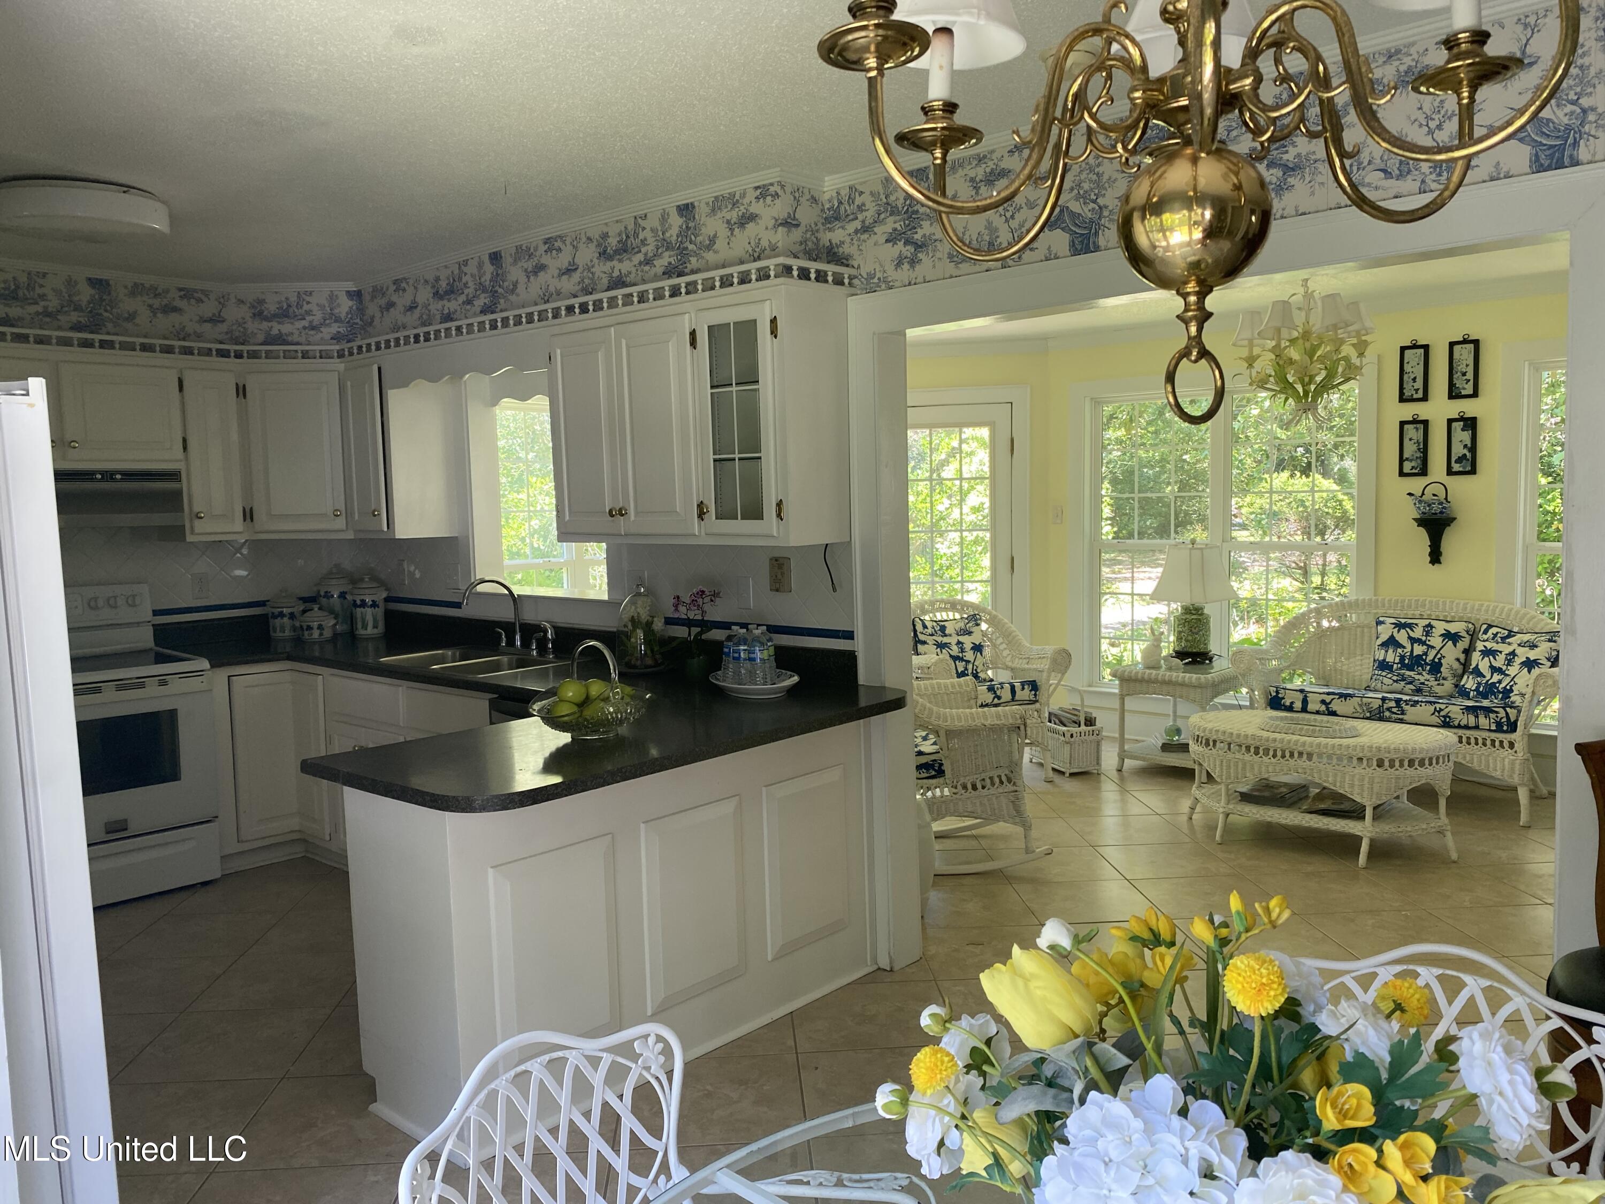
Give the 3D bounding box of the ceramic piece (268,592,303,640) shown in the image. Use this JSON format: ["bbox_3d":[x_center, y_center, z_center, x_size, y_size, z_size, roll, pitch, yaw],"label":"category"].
[{"bbox_3d":[-2.447,0.065,5.703,0.160,0.232,0.160,3,6,42],"label":"ceramic piece"}]

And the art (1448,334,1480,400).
[{"bbox_3d":[3.275,-1.161,5.969,0.140,0.330,0.025,3,6,42],"label":"art"}]

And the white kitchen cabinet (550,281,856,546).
[{"bbox_3d":[-0.384,-0.589,4.071,1.155,0.776,0.313,3,6,41],"label":"white kitchen cabinet"}]

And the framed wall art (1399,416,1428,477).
[{"bbox_3d":[3.118,-0.796,6.149,0.140,0.320,0.025,3,6,42],"label":"framed wall art"}]

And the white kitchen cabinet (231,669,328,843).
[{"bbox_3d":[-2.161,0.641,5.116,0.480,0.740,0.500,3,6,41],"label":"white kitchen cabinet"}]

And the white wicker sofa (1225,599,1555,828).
[{"bbox_3d":[2.930,0.470,5.890,1.460,0.950,0.720,3,6,42],"label":"white wicker sofa"}]

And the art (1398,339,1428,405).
[{"bbox_3d":[3.168,-1.191,6.252,0.142,0.317,0.022,3,6,41],"label":"art"}]

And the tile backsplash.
[{"bbox_3d":[-2.313,-0.115,5.127,0.990,0.450,1.370,3,6,41],"label":"tile backsplash"}]

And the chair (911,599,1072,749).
[{"bbox_3d":[0.912,0.463,6.671,0.820,0.950,0.770,-3,5,-22],"label":"chair"}]

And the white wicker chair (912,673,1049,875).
[{"bbox_3d":[0.541,0.586,5.267,0.920,0.950,0.800,-1,5,-4],"label":"white wicker chair"}]

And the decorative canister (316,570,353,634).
[{"bbox_3d":[-2.286,-0.008,5.893,0.180,0.310,0.170,-3,5,-21],"label":"decorative canister"}]

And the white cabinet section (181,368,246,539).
[{"bbox_3d":[-2.623,-0.644,5.234,0.320,0.710,0.230,3,7,41],"label":"white cabinet section"}]

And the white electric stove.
[{"bbox_3d":[-2.867,0.562,4.760,0.680,1.183,0.762,3,6,41],"label":"white electric stove"}]

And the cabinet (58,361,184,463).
[{"bbox_3d":[-2.907,-0.781,5.053,0.310,0.395,0.450,3,6,42],"label":"cabinet"}]

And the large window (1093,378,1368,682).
[{"bbox_3d":[2.390,-0.342,6.909,1.560,1.740,0.100,3,6,42],"label":"large window"}]

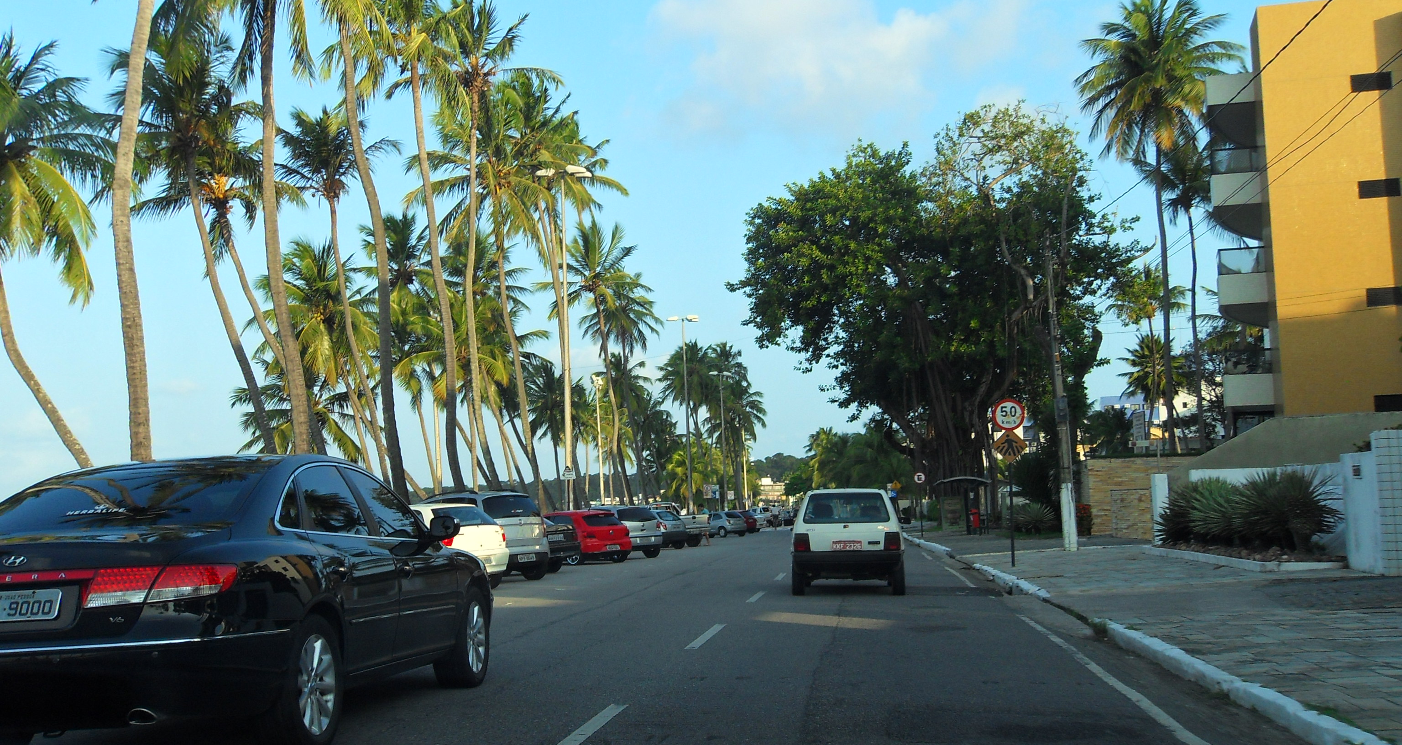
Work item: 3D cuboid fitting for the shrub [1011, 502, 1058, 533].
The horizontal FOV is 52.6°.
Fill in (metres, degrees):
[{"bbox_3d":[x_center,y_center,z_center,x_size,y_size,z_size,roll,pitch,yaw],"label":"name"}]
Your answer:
[{"bbox_3d":[11.275,4.933,48.000,1.521,1.076,1.521,-2,-6,0],"label":"shrub"}]

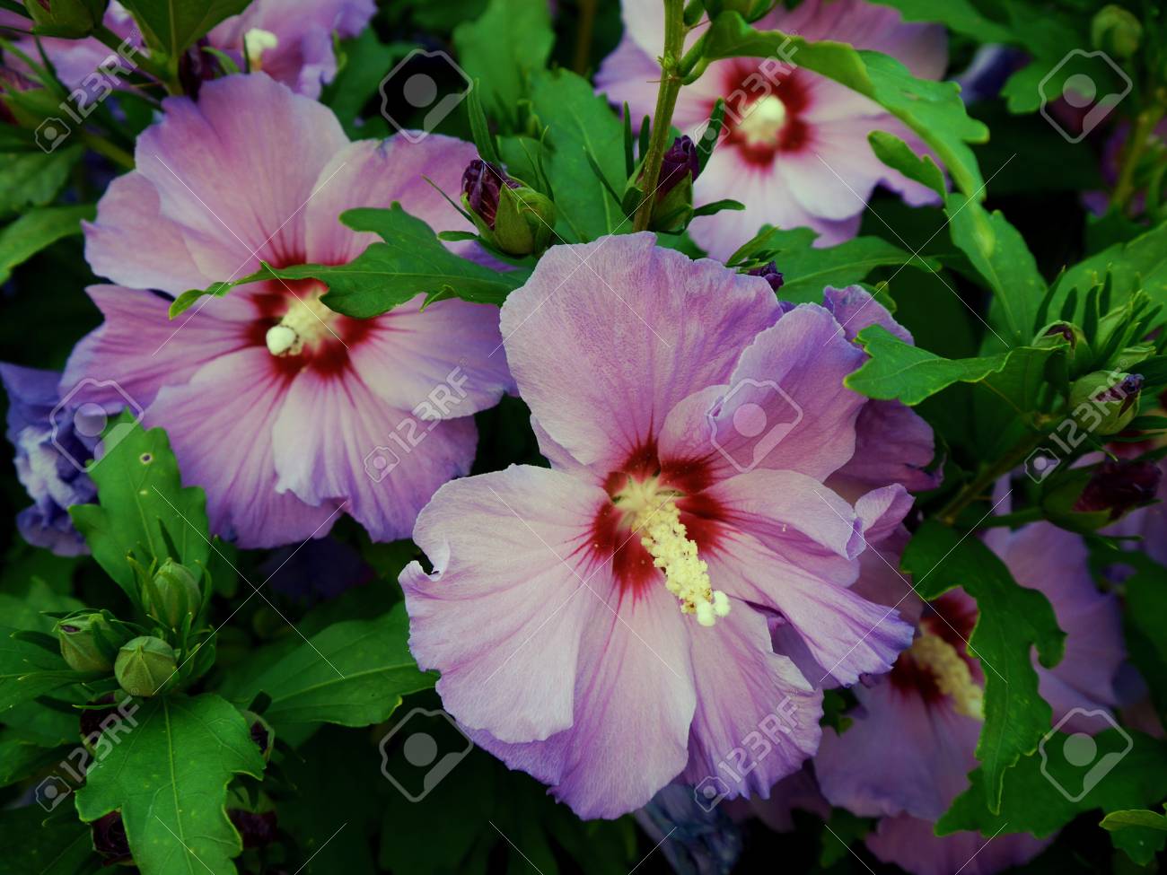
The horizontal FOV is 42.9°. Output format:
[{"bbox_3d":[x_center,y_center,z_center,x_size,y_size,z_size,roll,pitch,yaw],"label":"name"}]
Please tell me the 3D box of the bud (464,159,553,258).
[{"bbox_3d":[-0.016,-0.048,0.312,0.015,0.024,0.015,-36,24,0],"label":"bud"}]

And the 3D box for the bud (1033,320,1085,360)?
[{"bbox_3d":[0.111,-0.021,0.345,0.013,0.015,0.013,-9,57,15],"label":"bud"}]

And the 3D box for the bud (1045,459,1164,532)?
[{"bbox_3d":[0.117,0.013,0.335,0.028,0.018,0.018,-7,4,12],"label":"bud"}]

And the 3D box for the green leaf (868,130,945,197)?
[{"bbox_3d":[0.082,-0.069,0.375,0.026,0.005,0.008,39,73,-3],"label":"green leaf"}]

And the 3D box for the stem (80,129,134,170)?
[{"bbox_3d":[-0.141,-0.085,0.440,0.022,0.005,0.005,34,0,-3],"label":"stem"}]

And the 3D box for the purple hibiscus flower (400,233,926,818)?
[{"bbox_3d":[0.012,0.013,0.292,0.102,0.110,0.055,-3,16,-12],"label":"purple hibiscus flower"}]

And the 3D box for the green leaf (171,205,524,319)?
[{"bbox_3d":[-0.047,-0.037,0.305,0.075,0.013,0.038,-3,34,-10],"label":"green leaf"}]

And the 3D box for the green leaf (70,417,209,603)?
[{"bbox_3d":[-0.104,0.018,0.348,0.034,0.048,0.010,-10,-15,-8],"label":"green leaf"}]

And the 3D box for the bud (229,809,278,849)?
[{"bbox_3d":[-0.086,0.100,0.385,0.013,0.013,0.016,-5,60,-2],"label":"bud"}]

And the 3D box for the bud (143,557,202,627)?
[{"bbox_3d":[-0.097,0.037,0.350,0.013,0.017,0.013,-3,25,1],"label":"bud"}]

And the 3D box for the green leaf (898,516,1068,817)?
[{"bbox_3d":[0.081,0.046,0.305,0.034,0.014,0.063,-12,72,-17],"label":"green leaf"}]

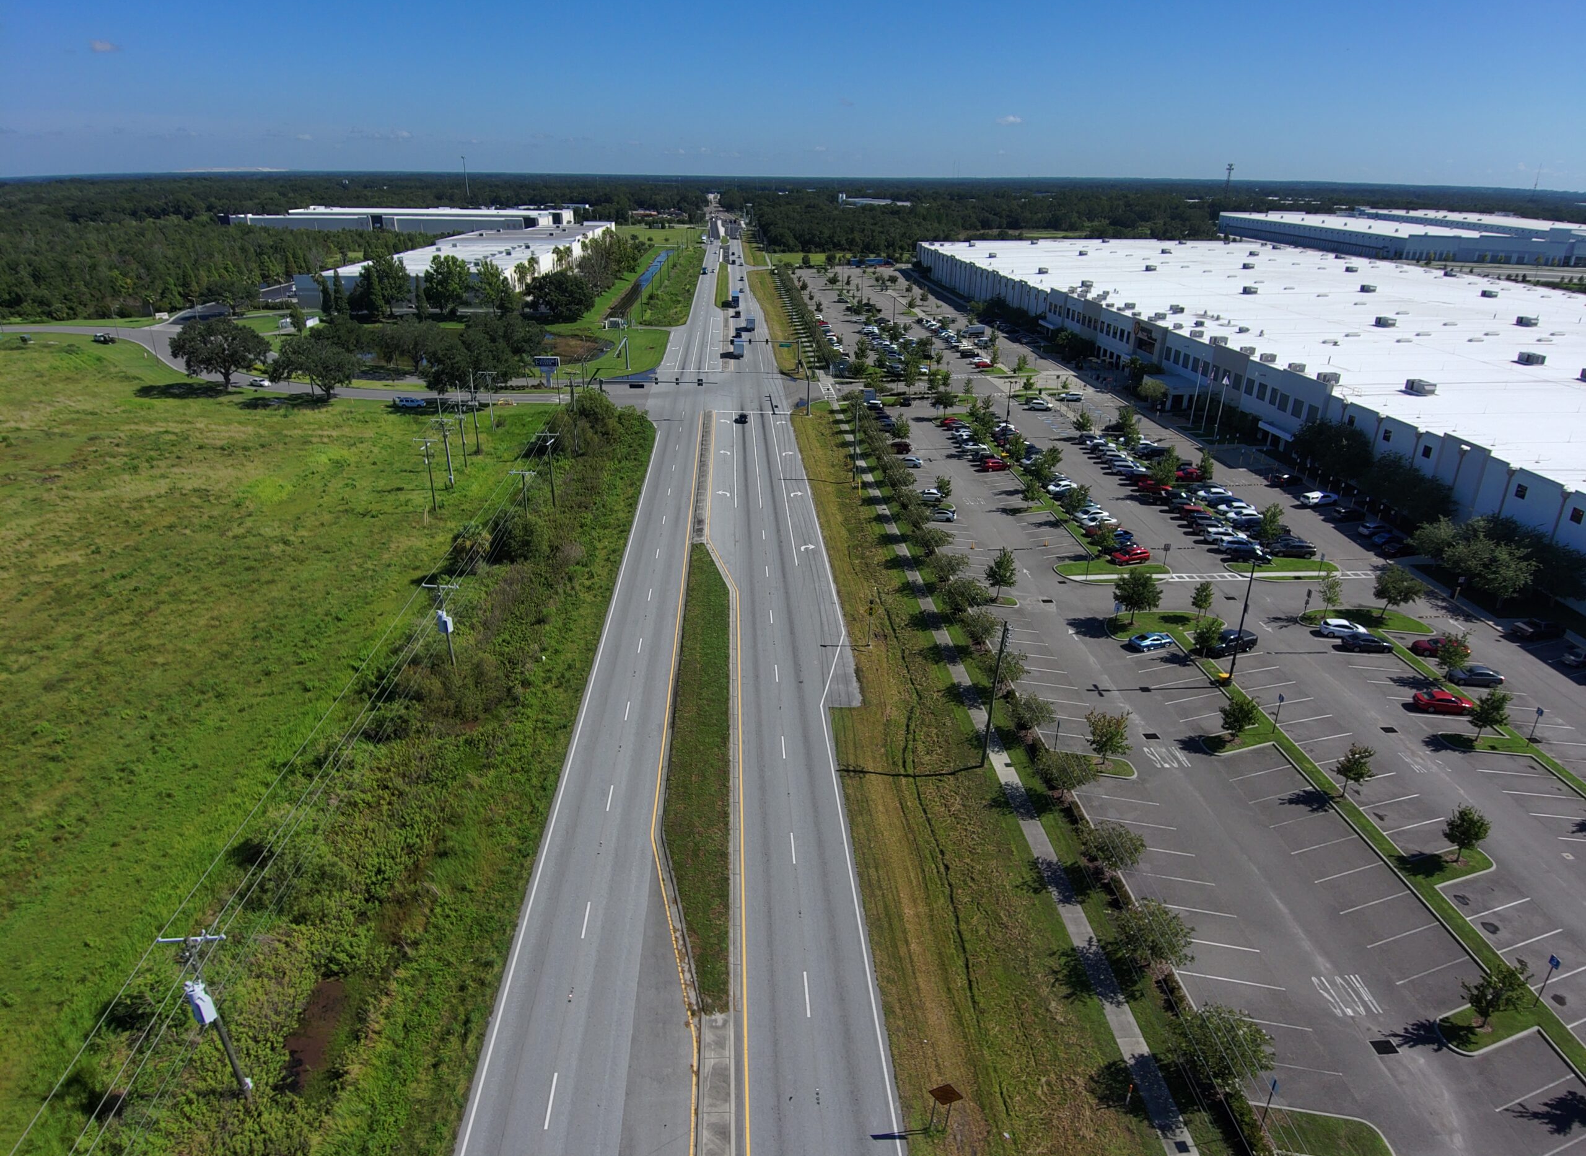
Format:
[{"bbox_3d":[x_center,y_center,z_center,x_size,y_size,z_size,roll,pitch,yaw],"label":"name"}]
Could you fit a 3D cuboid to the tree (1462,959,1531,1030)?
[{"bbox_3d":[36.670,21.976,50.334,3.300,4.150,3.300,-1,23,-3],"label":"tree"}]

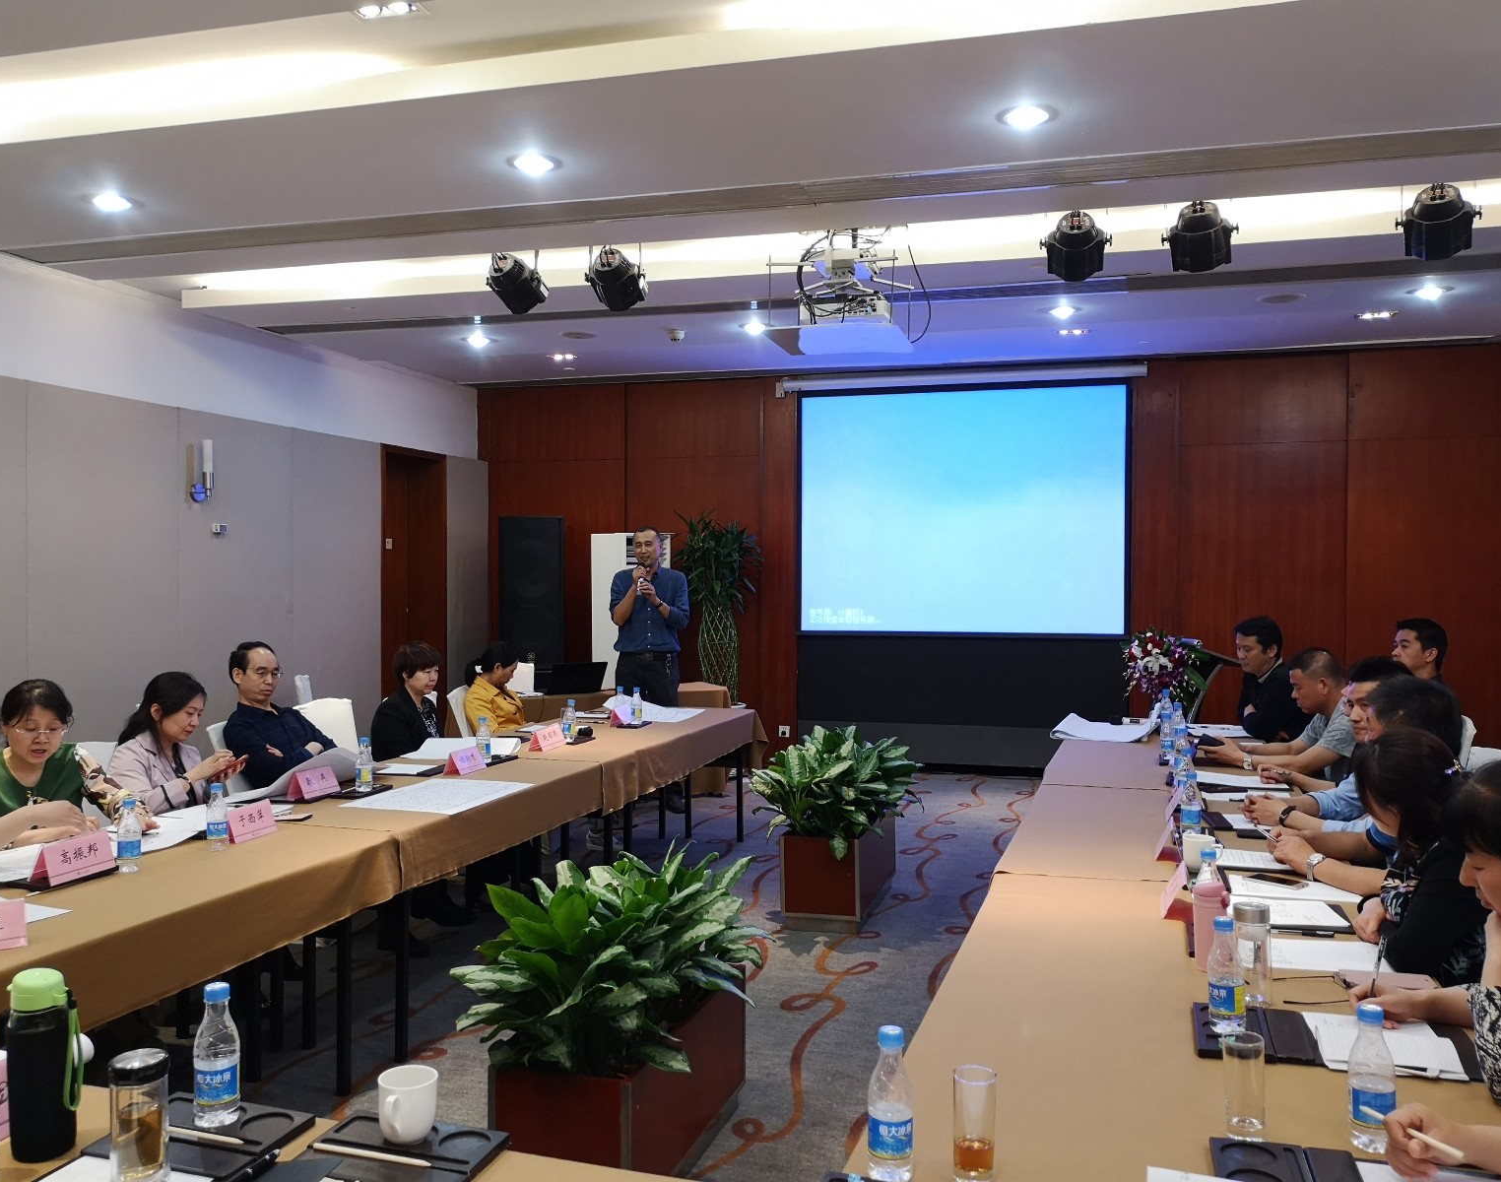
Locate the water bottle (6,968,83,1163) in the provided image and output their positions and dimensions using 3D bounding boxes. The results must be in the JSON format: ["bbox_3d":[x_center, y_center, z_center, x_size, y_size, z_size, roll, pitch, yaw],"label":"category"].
[{"bbox_3d":[-0.919,0.615,1.607,0.085,0.232,0.076,0,1,-30],"label":"water bottle"}]

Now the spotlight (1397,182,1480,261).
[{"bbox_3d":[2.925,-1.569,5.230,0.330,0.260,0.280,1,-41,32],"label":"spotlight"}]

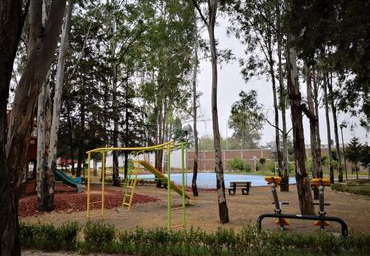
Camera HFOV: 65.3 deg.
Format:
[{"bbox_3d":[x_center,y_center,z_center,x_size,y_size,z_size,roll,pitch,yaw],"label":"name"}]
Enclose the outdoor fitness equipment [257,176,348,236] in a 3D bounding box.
[{"bbox_3d":[2.595,1.784,6.597,1.897,1.330,0.600,-3,-8,13],"label":"outdoor fitness equipment"}]

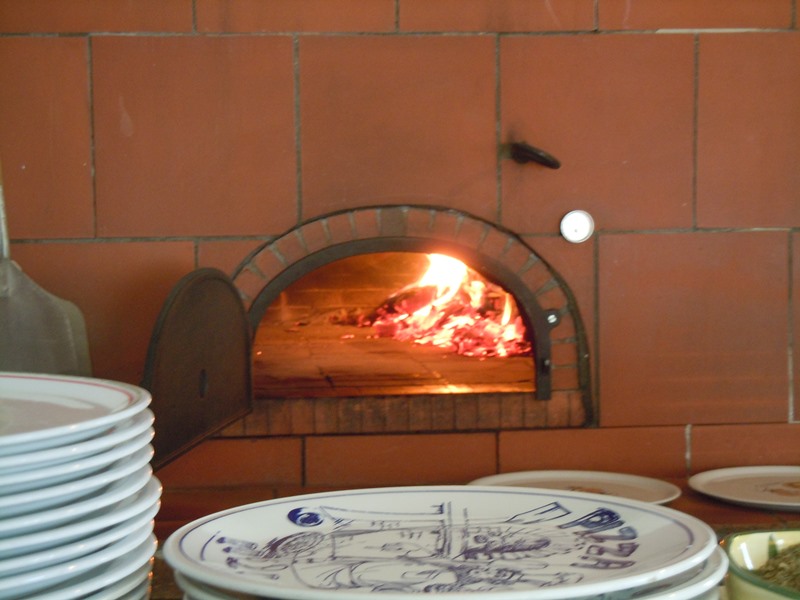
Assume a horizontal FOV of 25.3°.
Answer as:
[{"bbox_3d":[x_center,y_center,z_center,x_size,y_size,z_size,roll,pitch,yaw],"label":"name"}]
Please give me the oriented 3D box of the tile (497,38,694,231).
[{"bbox_3d":[0.306,-0.260,2.772,0.303,0.303,0.018,-1,7,-5],"label":"tile"}]

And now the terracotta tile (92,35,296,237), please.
[{"bbox_3d":[-0.312,-0.248,2.721,0.303,0.303,0.018,-1,7,-5],"label":"terracotta tile"}]

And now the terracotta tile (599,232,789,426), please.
[{"bbox_3d":[0.463,0.045,2.825,0.303,0.303,0.018,-1,7,-5],"label":"terracotta tile"}]

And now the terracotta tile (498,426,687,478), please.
[{"bbox_3d":[0.308,0.244,2.838,0.298,0.078,0.018,-1,7,-5],"label":"terracotta tile"}]

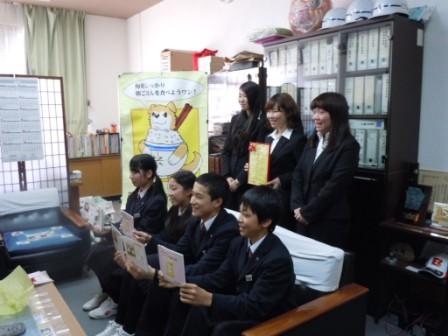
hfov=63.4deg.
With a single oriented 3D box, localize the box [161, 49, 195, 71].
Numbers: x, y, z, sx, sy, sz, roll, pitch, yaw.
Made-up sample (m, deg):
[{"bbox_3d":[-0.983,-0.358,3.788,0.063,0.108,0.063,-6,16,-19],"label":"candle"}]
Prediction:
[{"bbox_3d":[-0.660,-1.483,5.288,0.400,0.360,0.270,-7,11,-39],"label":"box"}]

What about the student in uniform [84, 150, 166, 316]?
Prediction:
[{"bbox_3d":[-0.756,0.466,2.814,0.730,1.120,0.480,-8,11,-41],"label":"student in uniform"}]

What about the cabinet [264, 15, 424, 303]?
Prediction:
[{"bbox_3d":[1.018,-0.144,3.412,0.480,2.113,1.300,-7,11,-39],"label":"cabinet"}]

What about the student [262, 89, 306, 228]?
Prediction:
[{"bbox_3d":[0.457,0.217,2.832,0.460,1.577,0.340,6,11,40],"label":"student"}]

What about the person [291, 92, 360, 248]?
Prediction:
[{"bbox_3d":[0.701,0.265,2.530,0.330,1.561,0.470,-8,11,-41],"label":"person"}]

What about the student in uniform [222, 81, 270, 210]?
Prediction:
[{"bbox_3d":[0.194,0.104,3.201,0.300,1.704,0.440,-8,11,-41],"label":"student in uniform"}]

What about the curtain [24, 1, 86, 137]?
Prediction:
[{"bbox_3d":[-2.577,-1.473,5.722,0.873,1.971,0.140,-7,11,-39],"label":"curtain"}]

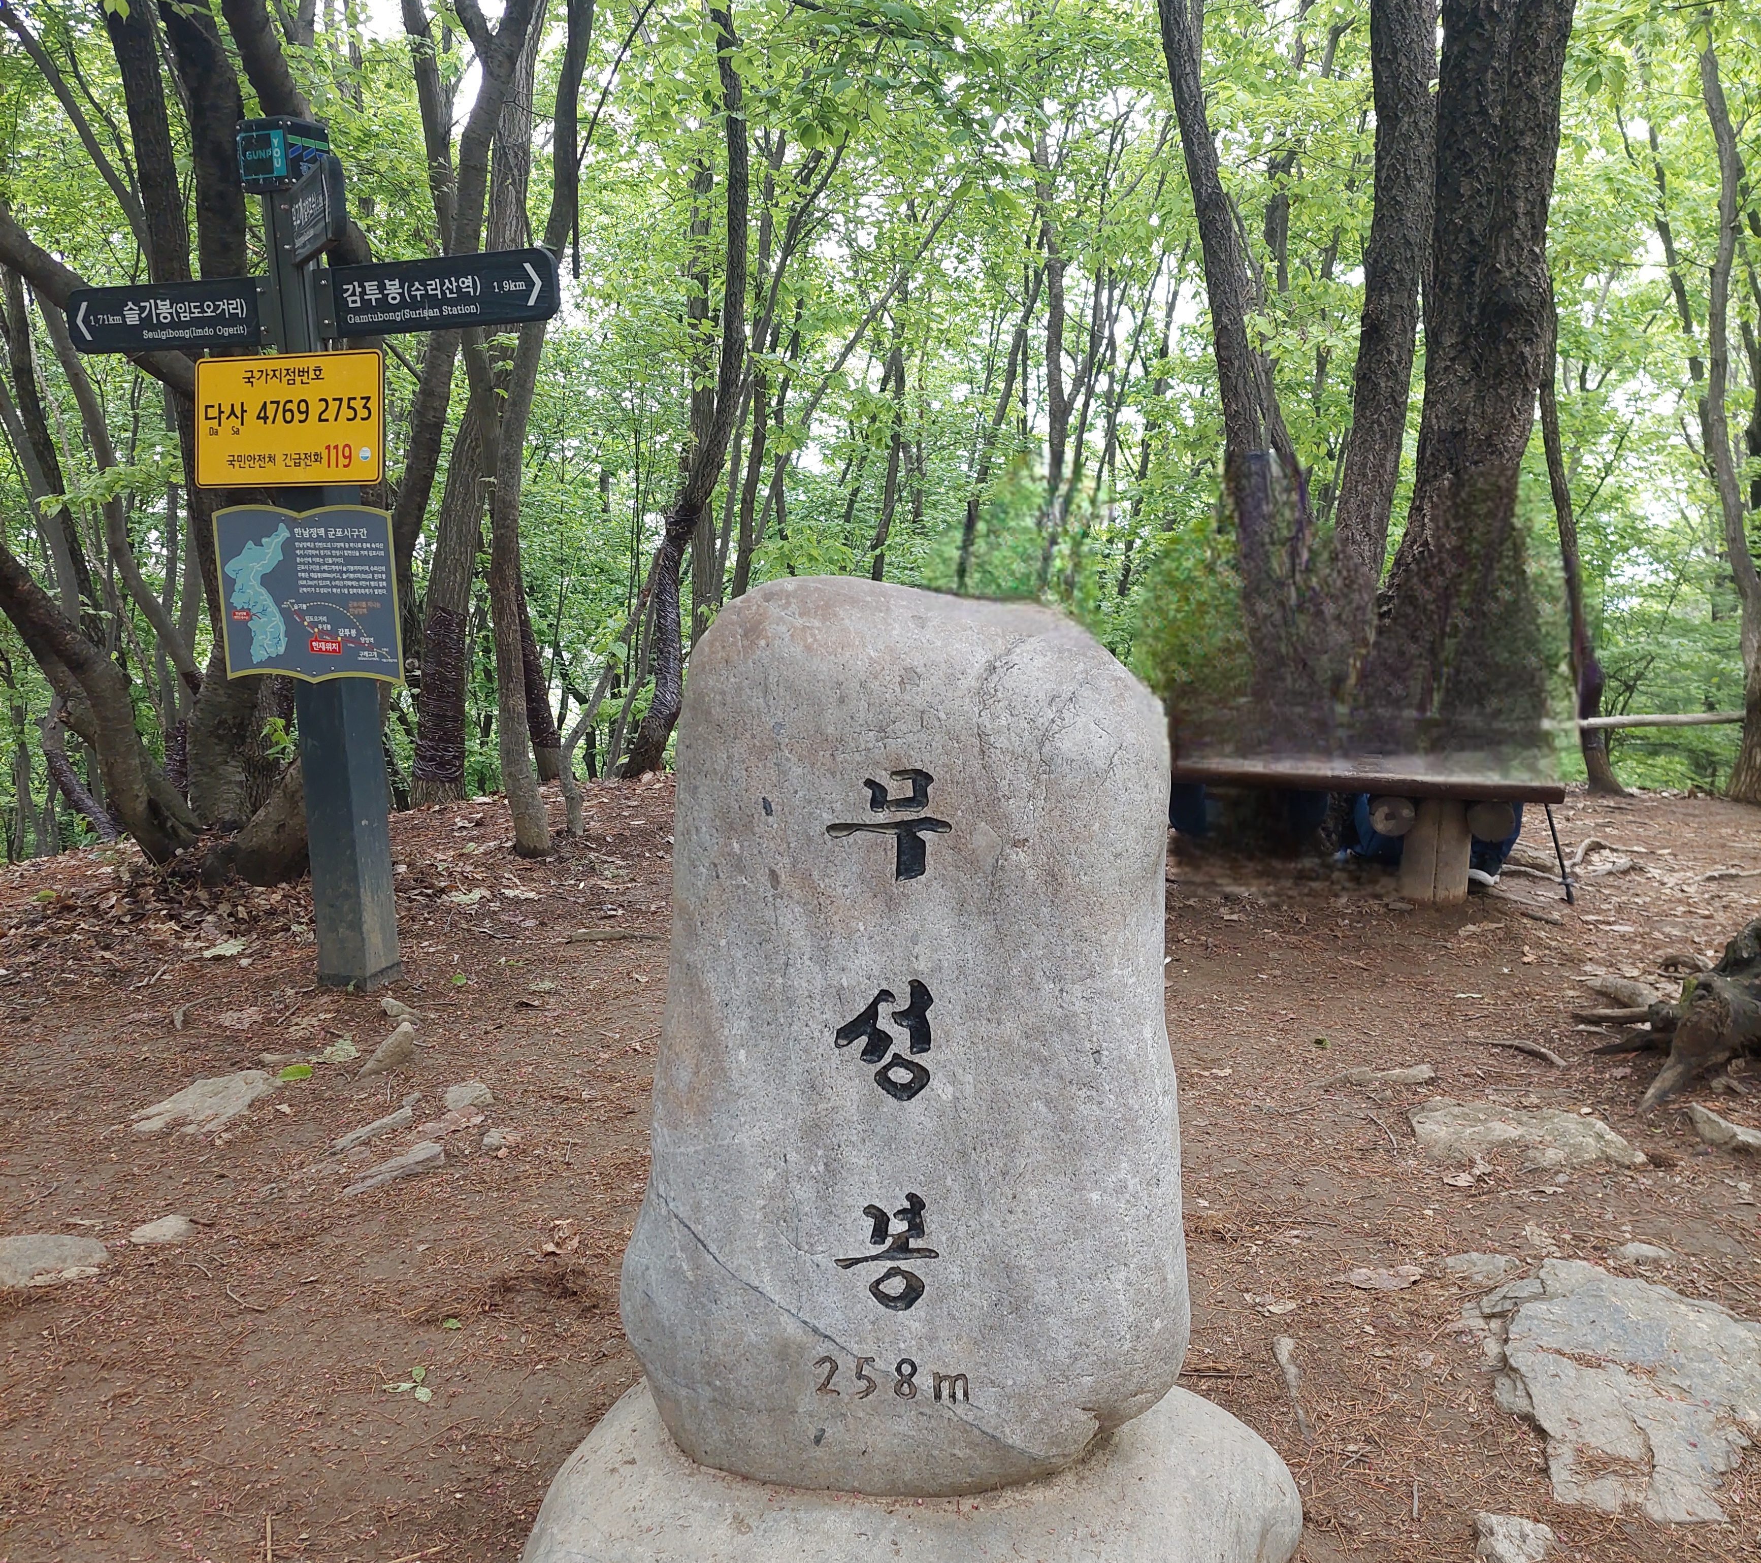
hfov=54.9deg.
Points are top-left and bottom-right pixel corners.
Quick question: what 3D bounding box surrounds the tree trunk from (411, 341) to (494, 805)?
[{"bbox_3d":[-2.073,-1.035,8.058,0.380,2.250,0.340,-1,9,0],"label":"tree trunk"}]

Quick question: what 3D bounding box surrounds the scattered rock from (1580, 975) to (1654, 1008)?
[{"bbox_3d":[1.988,0.560,4.541,0.176,0.080,0.080,5,11,34],"label":"scattered rock"}]

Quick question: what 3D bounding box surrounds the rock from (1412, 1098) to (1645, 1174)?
[{"bbox_3d":[1.342,0.730,3.562,0.439,0.090,0.242,-1,9,2],"label":"rock"}]

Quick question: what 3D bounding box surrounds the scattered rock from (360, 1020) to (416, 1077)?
[{"bbox_3d":[-1.215,0.662,4.261,0.093,0.090,0.229,1,10,16],"label":"scattered rock"}]

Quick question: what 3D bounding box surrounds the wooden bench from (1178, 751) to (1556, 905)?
[{"bbox_3d":[1.496,0.136,6.085,1.800,0.420,0.500,3,10,25],"label":"wooden bench"}]

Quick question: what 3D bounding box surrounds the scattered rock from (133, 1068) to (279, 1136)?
[{"bbox_3d":[-1.578,0.740,3.959,0.254,0.070,0.304,0,9,8],"label":"scattered rock"}]

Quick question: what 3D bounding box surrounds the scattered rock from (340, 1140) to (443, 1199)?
[{"bbox_3d":[-1.003,0.804,3.519,0.090,0.060,0.237,7,12,41],"label":"scattered rock"}]

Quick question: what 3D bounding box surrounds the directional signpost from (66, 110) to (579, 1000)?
[{"bbox_3d":[-1.568,-0.584,4.571,1.400,2.370,0.680,2,10,18],"label":"directional signpost"}]

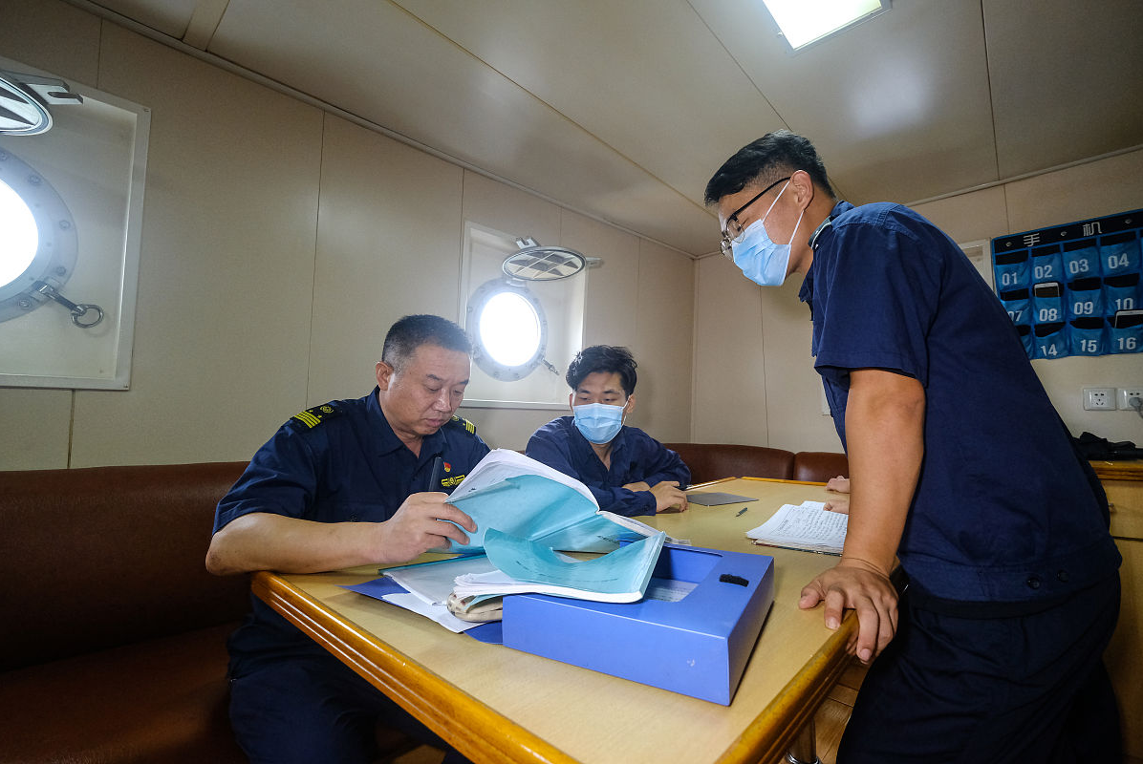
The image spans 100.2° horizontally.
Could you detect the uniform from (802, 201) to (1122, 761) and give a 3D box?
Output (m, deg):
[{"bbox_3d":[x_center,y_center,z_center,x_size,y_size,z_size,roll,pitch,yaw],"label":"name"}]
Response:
[{"bbox_3d":[0.622,0.349,0.764,0.410,1.180,0.480,-5,-6,43],"label":"uniform"}]

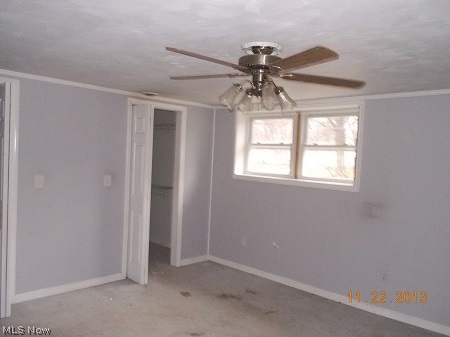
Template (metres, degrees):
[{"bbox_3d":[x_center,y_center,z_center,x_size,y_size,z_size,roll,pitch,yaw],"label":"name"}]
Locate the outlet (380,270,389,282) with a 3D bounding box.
[{"bbox_3d":[1.535,1.042,3.630,0.074,0.116,0.013,4,2,44],"label":"outlet"}]

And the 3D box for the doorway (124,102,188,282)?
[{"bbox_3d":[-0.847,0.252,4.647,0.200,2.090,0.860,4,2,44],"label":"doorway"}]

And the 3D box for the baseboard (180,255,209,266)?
[{"bbox_3d":[-0.399,1.269,5.160,0.016,0.076,0.505,4,2,44],"label":"baseboard"}]

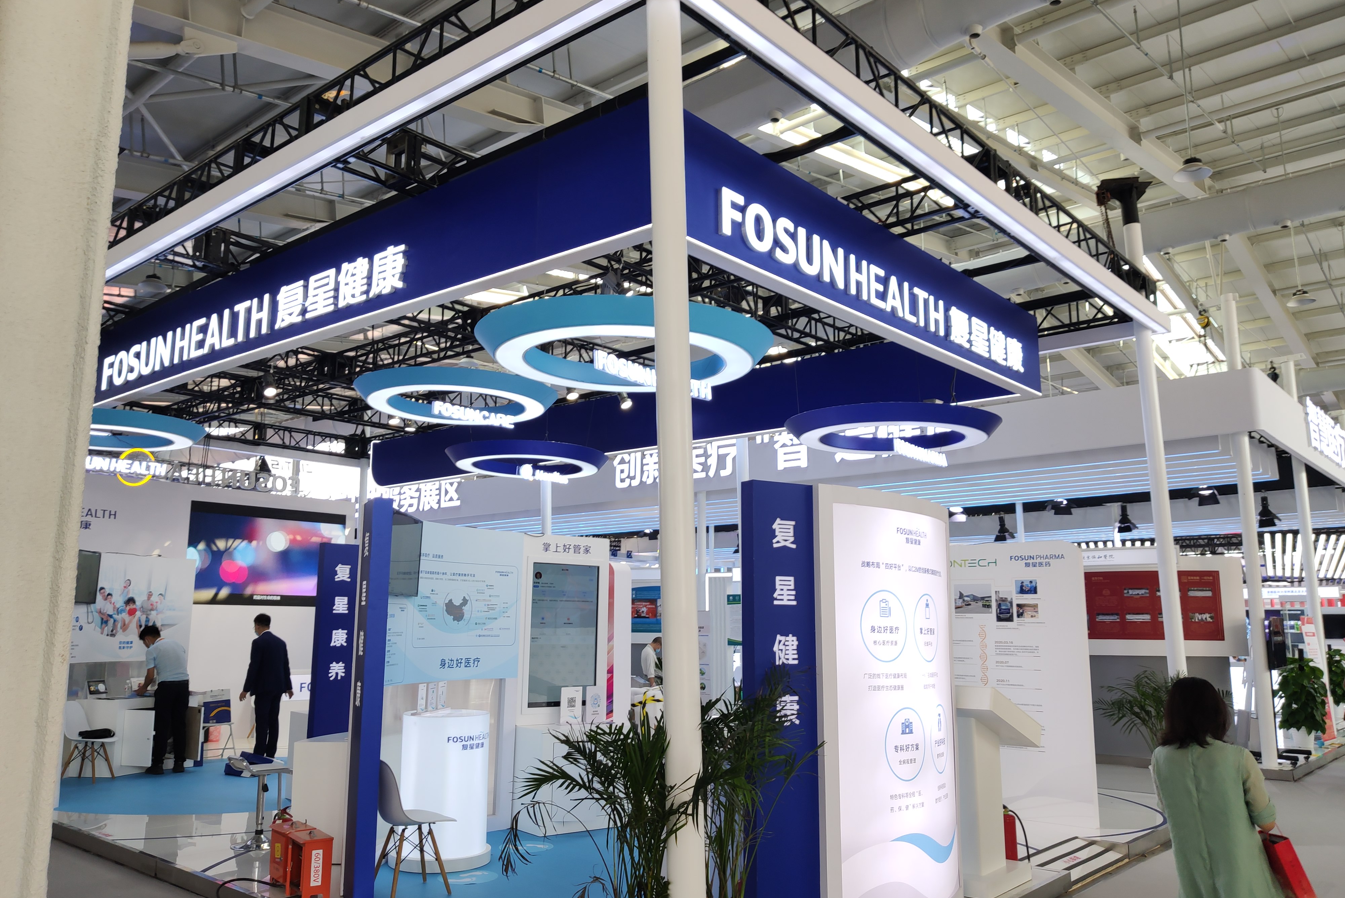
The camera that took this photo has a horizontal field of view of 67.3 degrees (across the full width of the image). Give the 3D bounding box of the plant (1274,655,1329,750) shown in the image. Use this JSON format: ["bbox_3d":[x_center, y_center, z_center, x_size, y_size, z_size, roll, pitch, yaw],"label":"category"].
[{"bbox_3d":[8.359,3.357,13.520,0.650,1.260,0.650,-8,-12,40],"label":"plant"}]

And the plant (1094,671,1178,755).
[{"bbox_3d":[4.659,2.702,9.498,1.200,1.300,1.200,-8,-13,40],"label":"plant"}]

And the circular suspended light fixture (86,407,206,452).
[{"bbox_3d":[-7.218,-0.214,12.848,2.380,0.180,2.380,0,-9,0],"label":"circular suspended light fixture"}]

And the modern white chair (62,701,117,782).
[{"bbox_3d":[-6.149,3.076,10.696,0.530,0.820,0.470,-1,-9,5],"label":"modern white chair"}]

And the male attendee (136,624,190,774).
[{"bbox_3d":[-5.646,2.762,11.181,0.550,1.600,0.480,-7,-12,36],"label":"male attendee"}]

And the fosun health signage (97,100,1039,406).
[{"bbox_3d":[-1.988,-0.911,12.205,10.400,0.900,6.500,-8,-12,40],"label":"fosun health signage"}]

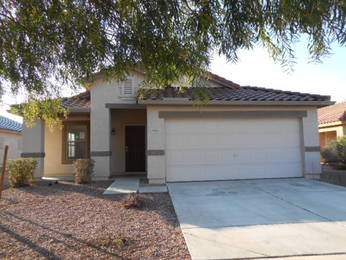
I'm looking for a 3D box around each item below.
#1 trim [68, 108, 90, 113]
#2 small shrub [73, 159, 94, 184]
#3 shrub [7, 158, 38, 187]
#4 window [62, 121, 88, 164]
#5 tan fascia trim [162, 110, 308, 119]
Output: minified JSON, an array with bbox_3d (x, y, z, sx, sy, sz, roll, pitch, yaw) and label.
[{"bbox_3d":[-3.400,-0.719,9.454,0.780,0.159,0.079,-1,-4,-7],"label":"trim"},{"bbox_3d":[-2.977,1.366,8.655,0.708,0.831,0.686,-1,-4,-7],"label":"small shrub"},{"bbox_3d":[-4.713,1.336,8.097,0.878,0.893,0.852,-1,-4,-7],"label":"shrub"},{"bbox_3d":[-3.730,0.493,10.008,1.046,1.648,0.138,-1,-4,-7],"label":"window"},{"bbox_3d":[2.117,-0.528,8.847,5.198,0.217,0.099,-1,-4,-7],"label":"tan fascia trim"}]

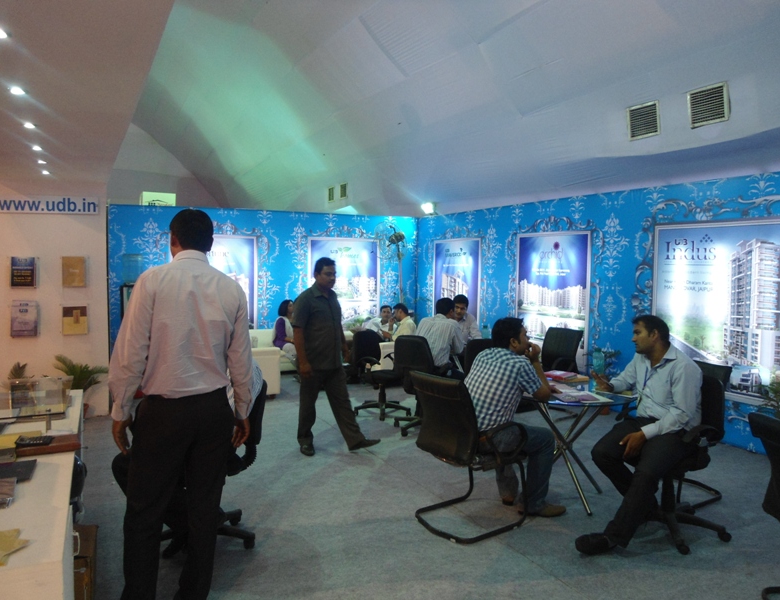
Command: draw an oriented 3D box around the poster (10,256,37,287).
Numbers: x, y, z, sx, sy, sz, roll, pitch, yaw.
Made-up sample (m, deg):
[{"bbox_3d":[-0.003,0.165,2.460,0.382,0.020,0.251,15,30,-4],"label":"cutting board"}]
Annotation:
[{"bbox_3d":[-3.552,-0.264,5.828,0.221,0.305,0.040,-1,4,-25],"label":"poster"}]

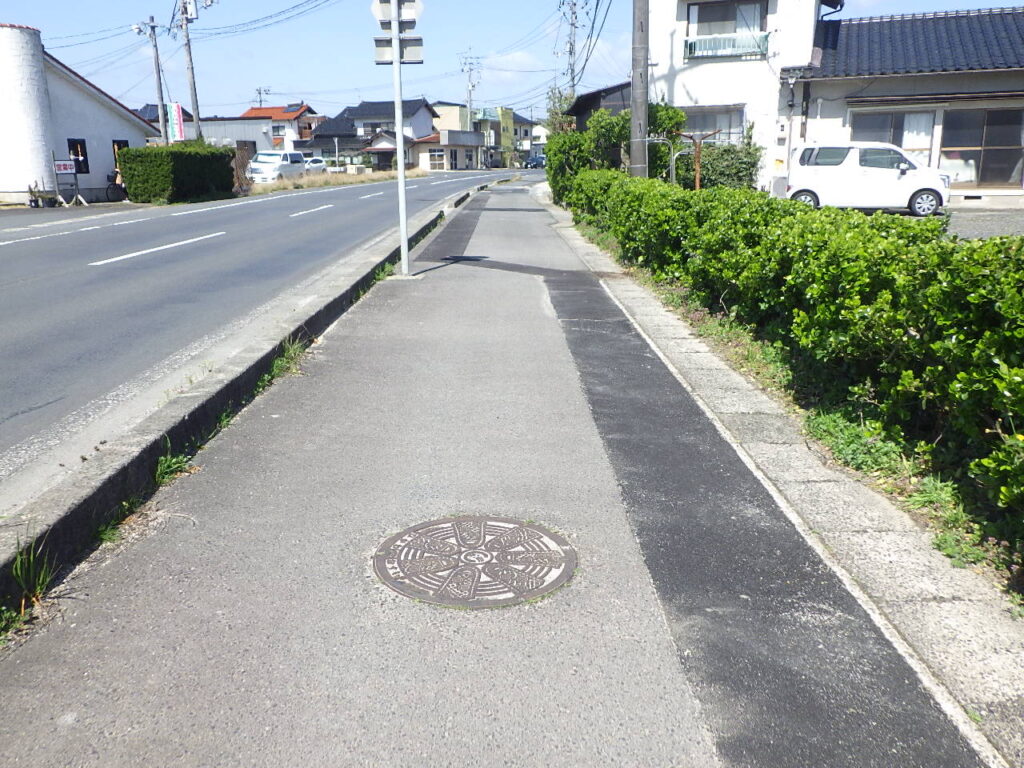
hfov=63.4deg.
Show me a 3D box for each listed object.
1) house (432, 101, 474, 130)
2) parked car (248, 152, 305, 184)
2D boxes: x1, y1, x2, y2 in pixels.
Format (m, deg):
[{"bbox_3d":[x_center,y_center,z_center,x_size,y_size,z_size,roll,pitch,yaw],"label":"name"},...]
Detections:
[{"bbox_3d":[-8.400,-31.405,105.452,6.200,7.800,4.600,6,16,21],"label":"house"},{"bbox_3d":[-12.400,-11.377,43.541,1.760,1.750,4.600,0,15,0],"label":"parked car"}]

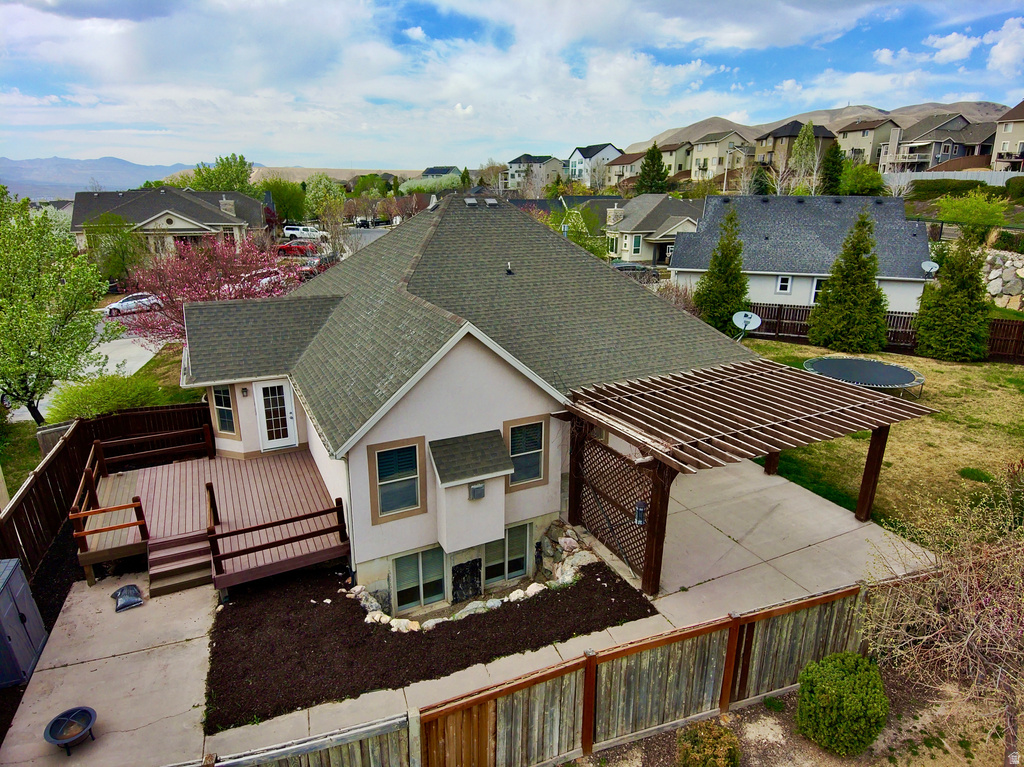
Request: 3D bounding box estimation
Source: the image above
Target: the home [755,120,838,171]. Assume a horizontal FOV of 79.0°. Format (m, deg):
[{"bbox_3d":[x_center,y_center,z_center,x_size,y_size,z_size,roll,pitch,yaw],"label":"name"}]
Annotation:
[{"bbox_3d":[56.107,-46.835,122.636,11.500,10.200,9.500,-6,18,-19],"label":"home"}]

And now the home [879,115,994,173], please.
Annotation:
[{"bbox_3d":[74.187,-41.780,107.877,12.000,9.600,13.500,-4,18,-14],"label":"home"}]

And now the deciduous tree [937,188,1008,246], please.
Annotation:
[{"bbox_3d":[34.433,-12.249,45.850,4.400,4.400,4.400,13,21,34],"label":"deciduous tree"}]

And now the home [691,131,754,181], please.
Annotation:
[{"bbox_3d":[47.348,-50.818,139.000,11.500,10.500,10.000,-7,19,-20],"label":"home"}]

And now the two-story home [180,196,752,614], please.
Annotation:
[{"bbox_3d":[-1.995,-1.201,19.438,14.900,9.000,14.300,-8,20,-25],"label":"two-story home"}]

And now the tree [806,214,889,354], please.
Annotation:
[{"bbox_3d":[18.096,-5.393,32.492,3.750,7.050,3.750,7,19,19],"label":"tree"}]

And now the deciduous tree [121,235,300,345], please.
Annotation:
[{"bbox_3d":[-13.885,-3.891,28.500,7.100,5.600,6.600,-8,20,-24],"label":"deciduous tree"}]

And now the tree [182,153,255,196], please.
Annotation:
[{"bbox_3d":[-39.246,-25.183,84.055,9.000,11.500,9.000,0,18,0],"label":"tree"}]

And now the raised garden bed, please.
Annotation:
[{"bbox_3d":[-1.545,4.339,12.359,8.050,0.300,3.650,-7,19,-20],"label":"raised garden bed"}]

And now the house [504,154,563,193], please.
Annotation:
[{"bbox_3d":[6.826,-68.496,201.433,13.500,11.200,12.000,9,19,27],"label":"house"}]

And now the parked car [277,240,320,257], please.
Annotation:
[{"bbox_3d":[-21.955,-13.922,63.700,4.550,1.620,1.850,1,18,4],"label":"parked car"}]

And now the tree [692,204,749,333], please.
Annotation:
[{"bbox_3d":[11.434,-5.916,33.188,2.850,6.850,2.850,6,18,18],"label":"tree"}]

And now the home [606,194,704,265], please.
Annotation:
[{"bbox_3d":[17.462,-18.425,72.785,14.500,7.400,11.500,-9,20,-27],"label":"home"}]

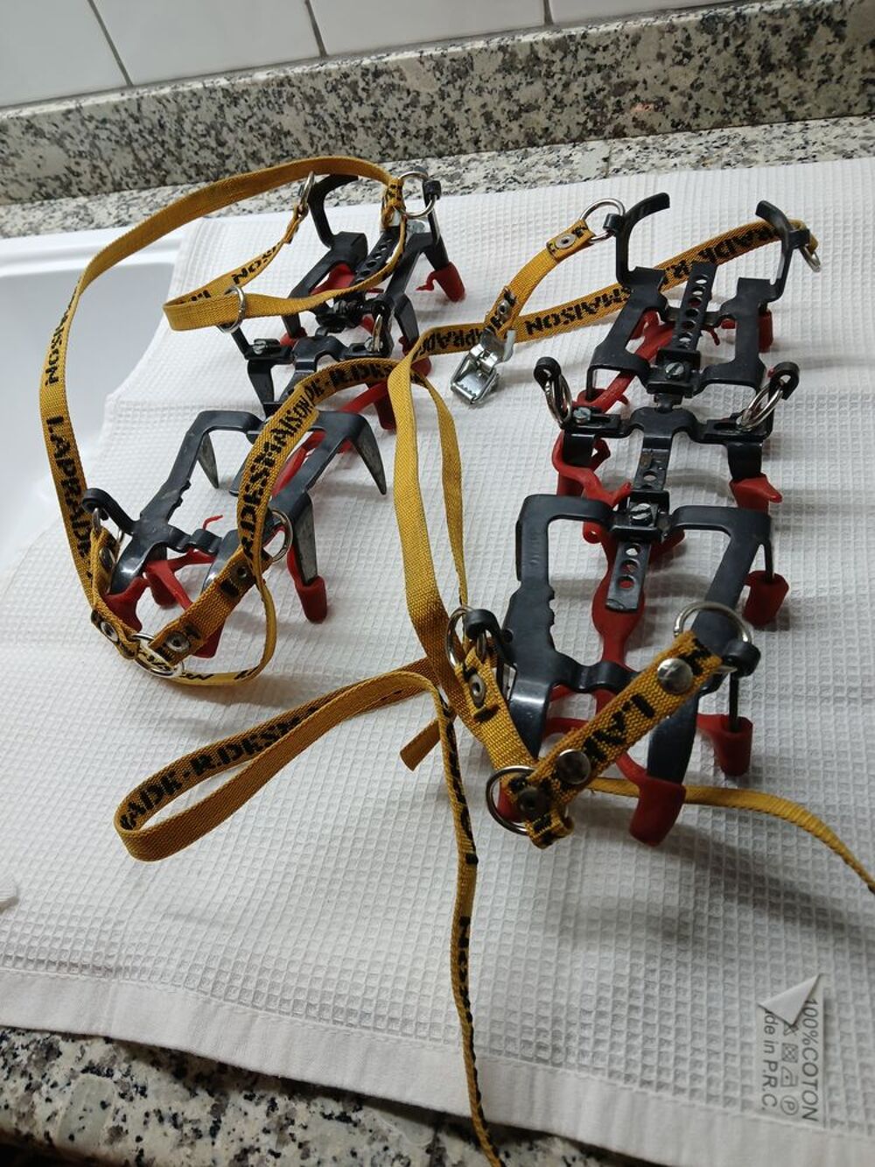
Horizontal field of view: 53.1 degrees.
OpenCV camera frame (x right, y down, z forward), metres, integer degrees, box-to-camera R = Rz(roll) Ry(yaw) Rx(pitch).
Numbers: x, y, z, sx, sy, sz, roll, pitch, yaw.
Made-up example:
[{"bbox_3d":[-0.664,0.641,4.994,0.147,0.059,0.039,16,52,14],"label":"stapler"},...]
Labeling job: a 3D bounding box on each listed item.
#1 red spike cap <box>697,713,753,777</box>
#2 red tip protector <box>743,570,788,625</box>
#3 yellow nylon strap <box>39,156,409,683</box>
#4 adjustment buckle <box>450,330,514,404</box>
[{"bbox_3d":[0.102,0.056,0.307,0.019,0.024,0.013,2,32,20],"label":"red spike cap"},{"bbox_3d":[0.126,0.005,0.338,0.016,0.022,0.012,6,47,14],"label":"red tip protector"},{"bbox_3d":[-0.115,-0.093,0.427,0.200,0.098,0.280,1,56,16],"label":"yellow nylon strap"},{"bbox_3d":[0.024,-0.111,0.452,0.024,0.014,0.042,22,78,28],"label":"adjustment buckle"}]

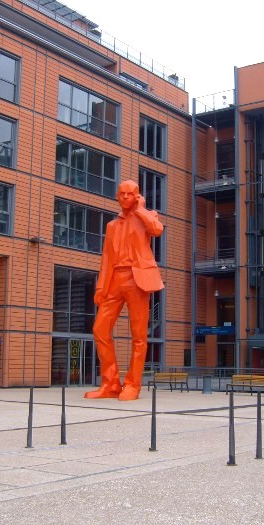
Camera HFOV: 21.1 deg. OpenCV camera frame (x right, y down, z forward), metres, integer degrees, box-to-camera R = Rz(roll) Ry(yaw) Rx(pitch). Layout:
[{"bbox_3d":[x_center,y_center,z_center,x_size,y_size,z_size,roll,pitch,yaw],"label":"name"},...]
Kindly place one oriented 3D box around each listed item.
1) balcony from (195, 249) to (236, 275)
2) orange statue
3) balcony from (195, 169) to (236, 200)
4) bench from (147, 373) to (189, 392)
[{"bbox_3d":[5.590,-0.143,47.423,3.183,1.217,0.120,-5,-10,37],"label":"balcony"},{"bbox_3d":[-0.266,0.920,26.858,2.550,8.170,2.100,-2,-8,20],"label":"orange statue"},{"bbox_3d":[6.317,-5.374,48.992,3.234,1.361,2.200,-5,-10,37],"label":"balcony"},{"bbox_3d":[1.727,5.695,33.655,1.900,0.860,0.620,-5,-10,37],"label":"bench"}]

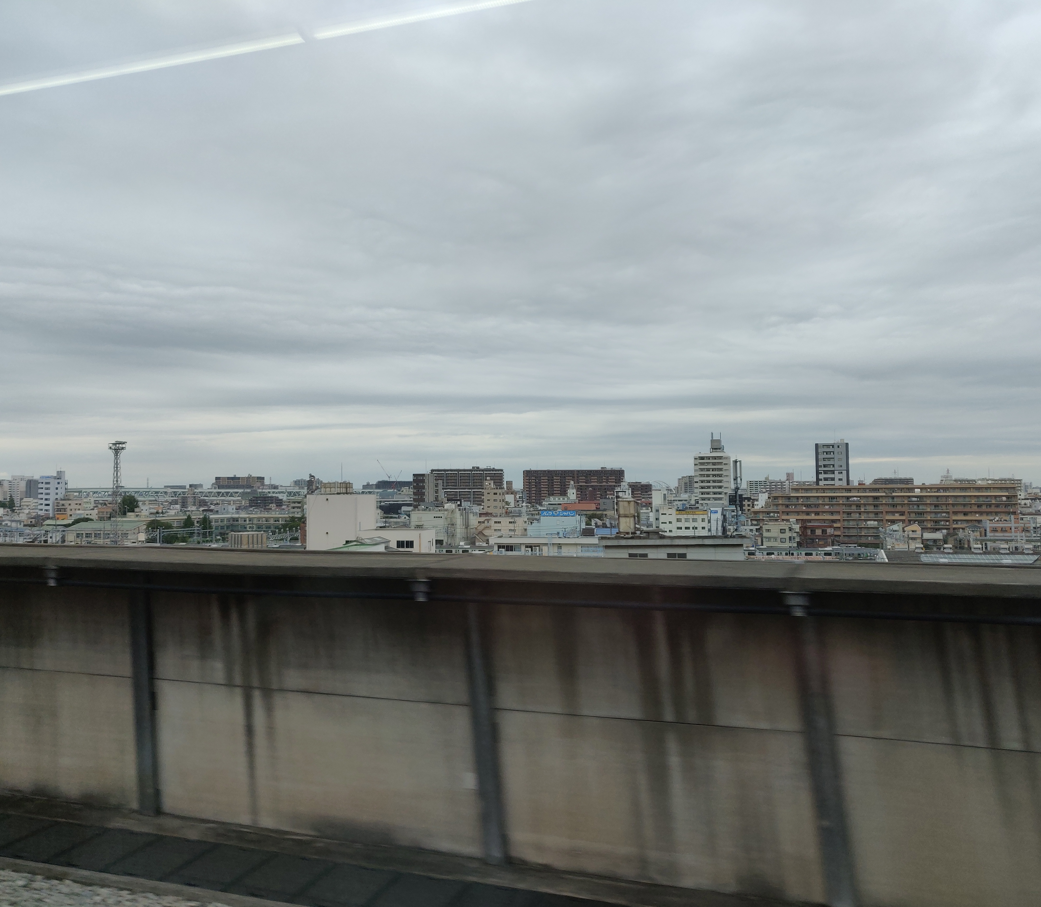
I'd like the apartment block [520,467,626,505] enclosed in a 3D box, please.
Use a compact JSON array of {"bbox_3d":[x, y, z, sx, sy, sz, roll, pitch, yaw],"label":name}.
[{"bbox_3d":[54.825,36.097,897.000,103.000,39.500,15.000,0,-3,-2],"label":"apartment block"}]

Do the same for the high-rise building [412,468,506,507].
[{"bbox_3d":[-61.362,34.381,866.000,91.000,39.000,19.000,0,-3,-2],"label":"high-rise building"}]

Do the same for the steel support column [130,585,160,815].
[{"bbox_3d":[-3.212,2.078,7.460,0.155,1.940,0.135,-1,-3,18],"label":"steel support column"}]

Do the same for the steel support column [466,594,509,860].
[{"bbox_3d":[-0.253,2.043,6.500,0.155,1.940,0.135,-1,-3,18],"label":"steel support column"}]

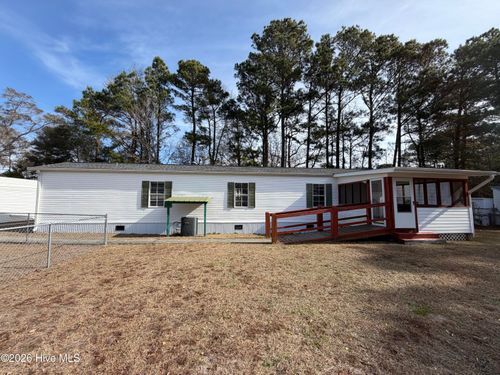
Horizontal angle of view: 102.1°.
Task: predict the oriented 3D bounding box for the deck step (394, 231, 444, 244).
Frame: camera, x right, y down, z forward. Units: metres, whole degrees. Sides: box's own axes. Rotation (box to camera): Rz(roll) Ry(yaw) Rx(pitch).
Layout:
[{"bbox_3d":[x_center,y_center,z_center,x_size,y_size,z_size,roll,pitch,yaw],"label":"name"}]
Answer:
[{"bbox_3d":[6.321,1.925,7.666,1.670,0.330,0.630,1,-4,-5],"label":"deck step"}]

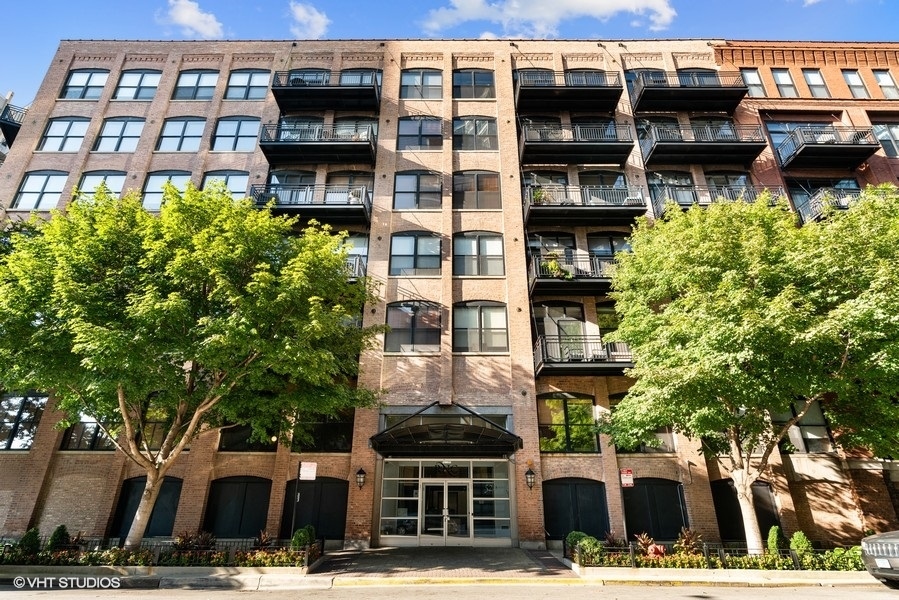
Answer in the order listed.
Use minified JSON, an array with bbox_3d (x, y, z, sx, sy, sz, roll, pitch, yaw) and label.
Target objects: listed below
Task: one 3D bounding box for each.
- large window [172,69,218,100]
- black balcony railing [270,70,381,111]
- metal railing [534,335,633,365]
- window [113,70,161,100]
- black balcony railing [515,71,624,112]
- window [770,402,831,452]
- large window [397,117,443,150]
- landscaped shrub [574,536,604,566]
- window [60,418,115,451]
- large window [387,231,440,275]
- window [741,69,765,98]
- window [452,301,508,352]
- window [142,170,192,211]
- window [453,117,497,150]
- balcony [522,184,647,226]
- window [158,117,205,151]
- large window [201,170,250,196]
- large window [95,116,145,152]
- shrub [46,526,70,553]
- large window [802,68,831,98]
[{"bbox_3d":[-13.556,-11.554,24.050,2.159,2.213,0.150,0,-23,0],"label":"large window"},{"bbox_3d":[-6.141,-10.515,22.689,4.990,1.188,1.461,0,-23,0],"label":"black balcony railing"},{"bbox_3d":[6.163,2.152,17.855,5.091,1.103,1.380,0,-23,0],"label":"metal railing"},{"bbox_3d":[-16.671,-11.575,24.070,2.195,2.239,0.150,0,-23,0],"label":"window"},{"bbox_3d":[5.933,-10.478,22.603,4.919,1.233,1.312,0,-23,1],"label":"black balcony railing"},{"bbox_3d":[13.729,4.835,17.788,2.306,2.349,0.180,0,-23,0],"label":"window"},{"bbox_3d":[-1.453,-8.420,22.692,2.221,2.204,0.200,0,-23,1],"label":"large window"},{"bbox_3d":[3.644,6.451,11.598,0.680,0.622,0.680,0,-23,1],"label":"landscaped shrub"},{"bbox_3d":[-13.892,4.817,17.852,2.306,2.241,0.180,0,-23,0],"label":"window"},{"bbox_3d":[-1.493,-2.095,20.059,2.335,2.319,0.150,0,-23,0],"label":"large window"},{"bbox_3d":[16.975,-12.126,25.092,1.008,2.201,0.200,0,-23,1],"label":"window"},{"bbox_3d":[1.358,1.160,19.669,2.392,2.380,0.200,0,-23,1],"label":"window"},{"bbox_3d":[-13.809,-5.425,22.147,2.306,2.404,0.180,0,-23,0],"label":"window"},{"bbox_3d":[1.398,-8.812,23.826,2.392,2.310,0.200,0,-23,1],"label":"window"},{"bbox_3d":[5.930,-4.151,19.947,4.952,1.263,1.312,0,-23,1],"label":"balcony"},{"bbox_3d":[-13.517,-8.410,22.738,2.213,2.266,0.150,0,-23,0],"label":"window"},{"bbox_3d":[-11.317,-5.490,22.550,2.307,2.343,0.200,0,-23,1],"label":"large window"},{"bbox_3d":[-17.528,-8.819,23.992,2.307,2.310,0.200,0,-23,1],"label":"large window"},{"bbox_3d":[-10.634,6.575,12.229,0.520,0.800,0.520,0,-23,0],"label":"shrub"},{"bbox_3d":[20.283,-11.990,24.830,0.978,2.199,0.180,0,-23,0],"label":"large window"}]

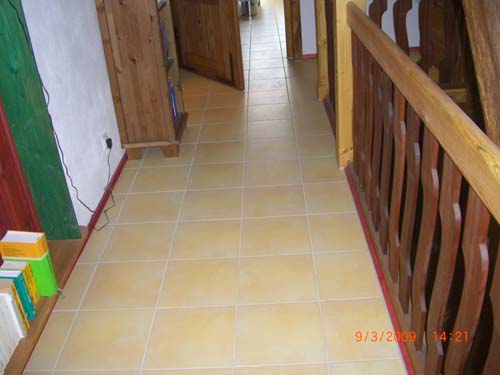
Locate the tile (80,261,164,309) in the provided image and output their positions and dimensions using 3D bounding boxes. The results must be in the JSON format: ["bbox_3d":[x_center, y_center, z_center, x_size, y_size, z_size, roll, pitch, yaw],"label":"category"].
[{"bbox_3d":[-0.548,0.433,2.437,0.329,0.010,0.329,-3,29,3],"label":"tile"}]

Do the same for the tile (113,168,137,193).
[{"bbox_3d":[-0.746,-0.037,3.329,0.088,0.010,0.329,-3,29,3],"label":"tile"}]

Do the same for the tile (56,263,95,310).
[{"bbox_3d":[-0.767,0.445,2.447,0.098,0.010,0.329,-3,29,3],"label":"tile"}]

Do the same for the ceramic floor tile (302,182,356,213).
[{"bbox_3d":[0.404,0.060,2.854,0.237,0.010,0.315,-3,29,2],"label":"ceramic floor tile"}]

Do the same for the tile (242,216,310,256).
[{"bbox_3d":[0.123,0.236,2.703,0.331,0.010,0.331,-3,29,3],"label":"tile"}]

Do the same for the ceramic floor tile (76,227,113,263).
[{"bbox_3d":[-0.731,0.271,2.623,0.093,0.010,0.315,-3,29,2],"label":"ceramic floor tile"}]

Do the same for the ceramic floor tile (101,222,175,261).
[{"bbox_3d":[-0.525,0.260,2.614,0.315,0.010,0.315,-3,29,2],"label":"ceramic floor tile"}]

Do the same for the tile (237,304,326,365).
[{"bbox_3d":[0.114,0.559,2.112,0.329,0.010,0.329,-3,29,3],"label":"tile"}]

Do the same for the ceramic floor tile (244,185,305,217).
[{"bbox_3d":[0.121,0.074,2.867,0.315,0.010,0.315,-3,29,2],"label":"ceramic floor tile"}]

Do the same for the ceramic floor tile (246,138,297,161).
[{"bbox_3d":[0.141,-0.243,3.582,0.329,0.010,0.329,-3,29,3],"label":"ceramic floor tile"}]

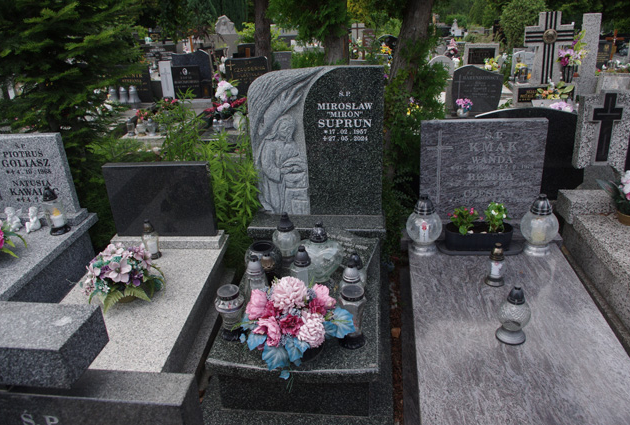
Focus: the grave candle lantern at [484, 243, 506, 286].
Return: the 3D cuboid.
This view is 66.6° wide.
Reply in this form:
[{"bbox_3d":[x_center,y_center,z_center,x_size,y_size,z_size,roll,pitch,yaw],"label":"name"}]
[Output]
[{"bbox_3d":[0.883,0.245,2.326,0.097,0.213,0.097,0,23,7],"label":"grave candle lantern"}]

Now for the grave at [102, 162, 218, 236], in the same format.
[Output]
[{"bbox_3d":[-0.899,-0.075,2.855,0.640,0.450,0.080,0,23,9],"label":"grave"}]

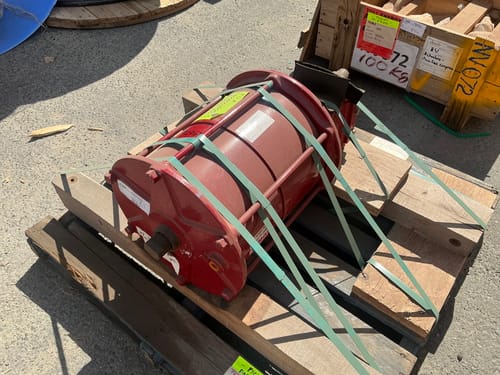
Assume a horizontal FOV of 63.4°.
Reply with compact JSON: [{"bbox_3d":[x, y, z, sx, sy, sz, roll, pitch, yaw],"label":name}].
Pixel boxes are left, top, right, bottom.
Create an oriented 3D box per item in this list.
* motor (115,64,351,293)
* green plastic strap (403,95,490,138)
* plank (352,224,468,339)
[{"bbox_3d":[-0.023,-0.052,1.110,0.441,0.435,0.615,30,55,25],"label":"motor"},{"bbox_3d":[0.927,-0.344,1.969,0.467,0.021,0.119,35,58,28],"label":"green plastic strap"},{"bbox_3d":[0.499,0.273,1.264,0.238,0.041,0.318,30,55,25],"label":"plank"}]

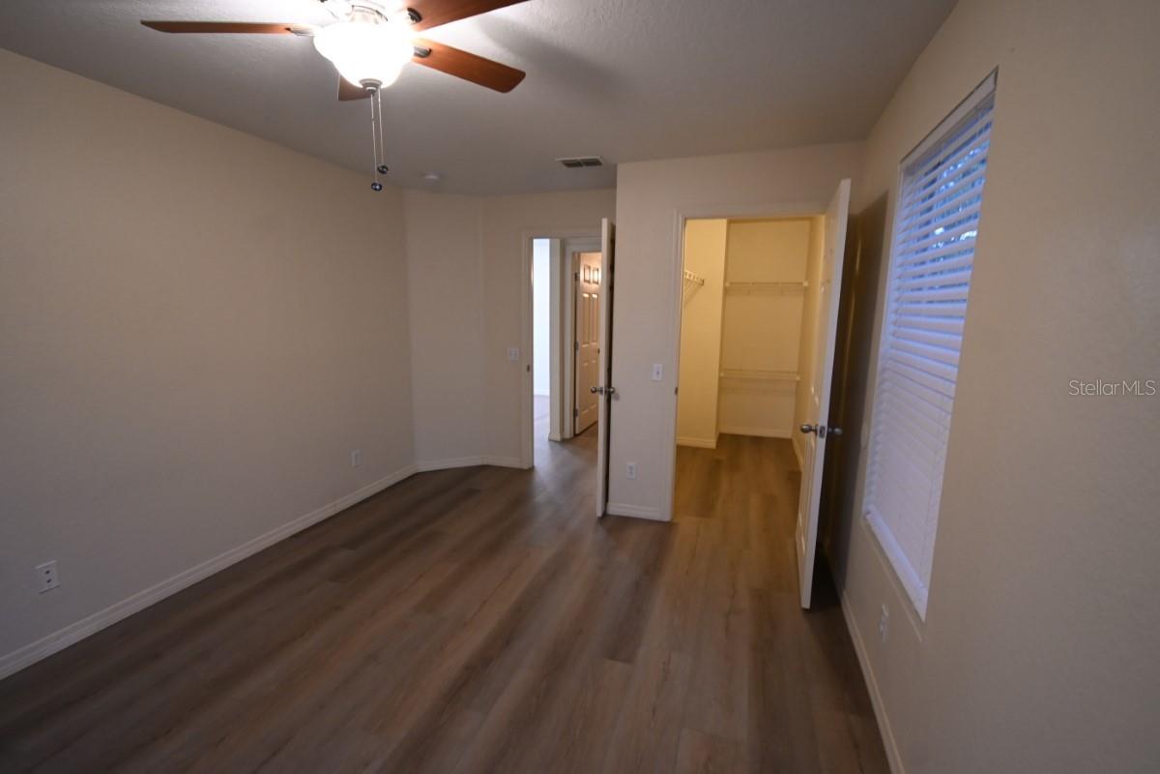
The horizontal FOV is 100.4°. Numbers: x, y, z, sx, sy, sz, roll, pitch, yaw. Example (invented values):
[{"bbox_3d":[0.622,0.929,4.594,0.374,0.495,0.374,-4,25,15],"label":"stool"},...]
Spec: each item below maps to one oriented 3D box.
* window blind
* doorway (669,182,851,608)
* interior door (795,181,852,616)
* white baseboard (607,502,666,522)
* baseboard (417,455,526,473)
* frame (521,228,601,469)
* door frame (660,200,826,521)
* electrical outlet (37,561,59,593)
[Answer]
[{"bbox_3d":[1.166,-0.101,1.660,0.060,1.480,0.799,4,10,19],"label":"window blind"},{"bbox_3d":[0.908,-0.002,2.767,0.918,2.079,0.829,4,10,19],"label":"doorway"},{"bbox_3d":[1.275,0.040,2.613,0.040,2.037,0.762,4,10,20],"label":"interior door"},{"bbox_3d":[0.374,0.893,3.438,0.370,0.086,0.015,4,10,19],"label":"white baseboard"},{"bbox_3d":[-1.012,0.709,4.476,0.949,0.086,0.172,-1,9,-7],"label":"baseboard"},{"bbox_3d":[-0.075,-0.269,4.206,0.904,2.121,0.120,4,10,19],"label":"frame"},{"bbox_3d":[1.024,-0.074,3.111,0.940,2.112,0.120,4,10,19],"label":"door frame"},{"bbox_3d":[-2.247,0.806,2.046,0.010,0.116,0.070,4,10,19],"label":"electrical outlet"}]

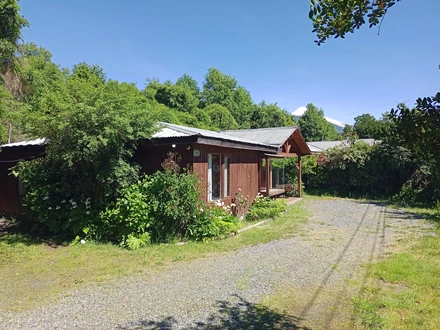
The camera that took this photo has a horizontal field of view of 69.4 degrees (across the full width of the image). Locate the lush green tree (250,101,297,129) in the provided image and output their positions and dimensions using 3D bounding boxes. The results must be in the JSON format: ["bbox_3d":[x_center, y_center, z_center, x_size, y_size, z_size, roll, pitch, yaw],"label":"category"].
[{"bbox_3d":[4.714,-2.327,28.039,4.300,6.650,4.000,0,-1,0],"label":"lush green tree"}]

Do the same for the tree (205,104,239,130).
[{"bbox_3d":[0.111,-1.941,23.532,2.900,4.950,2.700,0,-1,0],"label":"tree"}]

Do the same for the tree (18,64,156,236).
[{"bbox_3d":[-3.544,-0.454,8.508,3.700,4.350,3.200,0,-1,0],"label":"tree"}]

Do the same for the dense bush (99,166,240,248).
[{"bbox_3d":[-1.192,0.881,7.489,3.200,1.650,1.700,0,-1,0],"label":"dense bush"}]

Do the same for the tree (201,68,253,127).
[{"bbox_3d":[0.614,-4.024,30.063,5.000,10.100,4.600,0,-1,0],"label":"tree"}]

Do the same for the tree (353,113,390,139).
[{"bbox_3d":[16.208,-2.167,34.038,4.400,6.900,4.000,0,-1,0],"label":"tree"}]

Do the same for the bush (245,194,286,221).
[{"bbox_3d":[1.589,1.407,11.082,0.950,0.740,1.600,0,-1,24],"label":"bush"}]

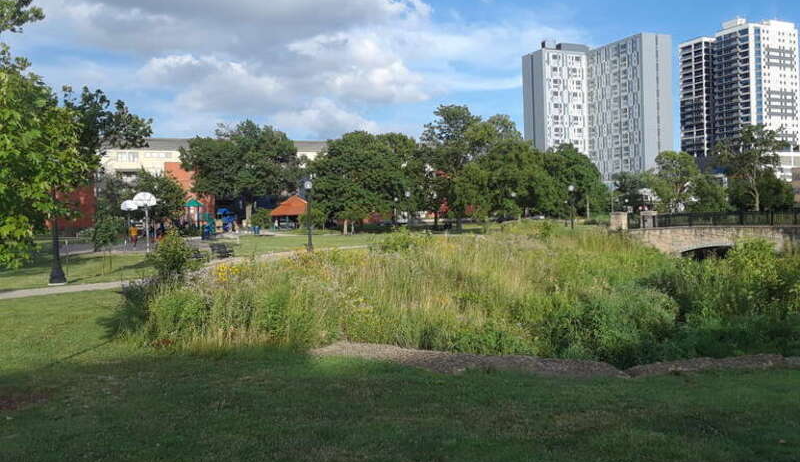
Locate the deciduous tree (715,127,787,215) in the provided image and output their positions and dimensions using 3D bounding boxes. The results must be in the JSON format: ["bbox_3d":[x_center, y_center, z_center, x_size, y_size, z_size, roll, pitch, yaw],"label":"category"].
[{"bbox_3d":[43.664,-6.991,86.000,8.800,11.400,8.500,-2,1,0],"label":"deciduous tree"}]

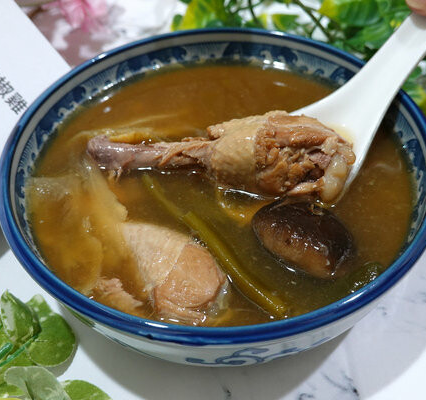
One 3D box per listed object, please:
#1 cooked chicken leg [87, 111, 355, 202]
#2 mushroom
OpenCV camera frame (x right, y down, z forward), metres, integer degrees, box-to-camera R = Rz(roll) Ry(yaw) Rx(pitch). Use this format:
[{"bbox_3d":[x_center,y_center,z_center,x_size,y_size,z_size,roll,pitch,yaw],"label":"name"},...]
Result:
[{"bbox_3d":[0.002,-0.022,0.295,0.121,0.039,0.041,4,47,6],"label":"cooked chicken leg"},{"bbox_3d":[0.039,0.016,0.270,0.041,0.026,0.046,-36,55,-27],"label":"mushroom"}]

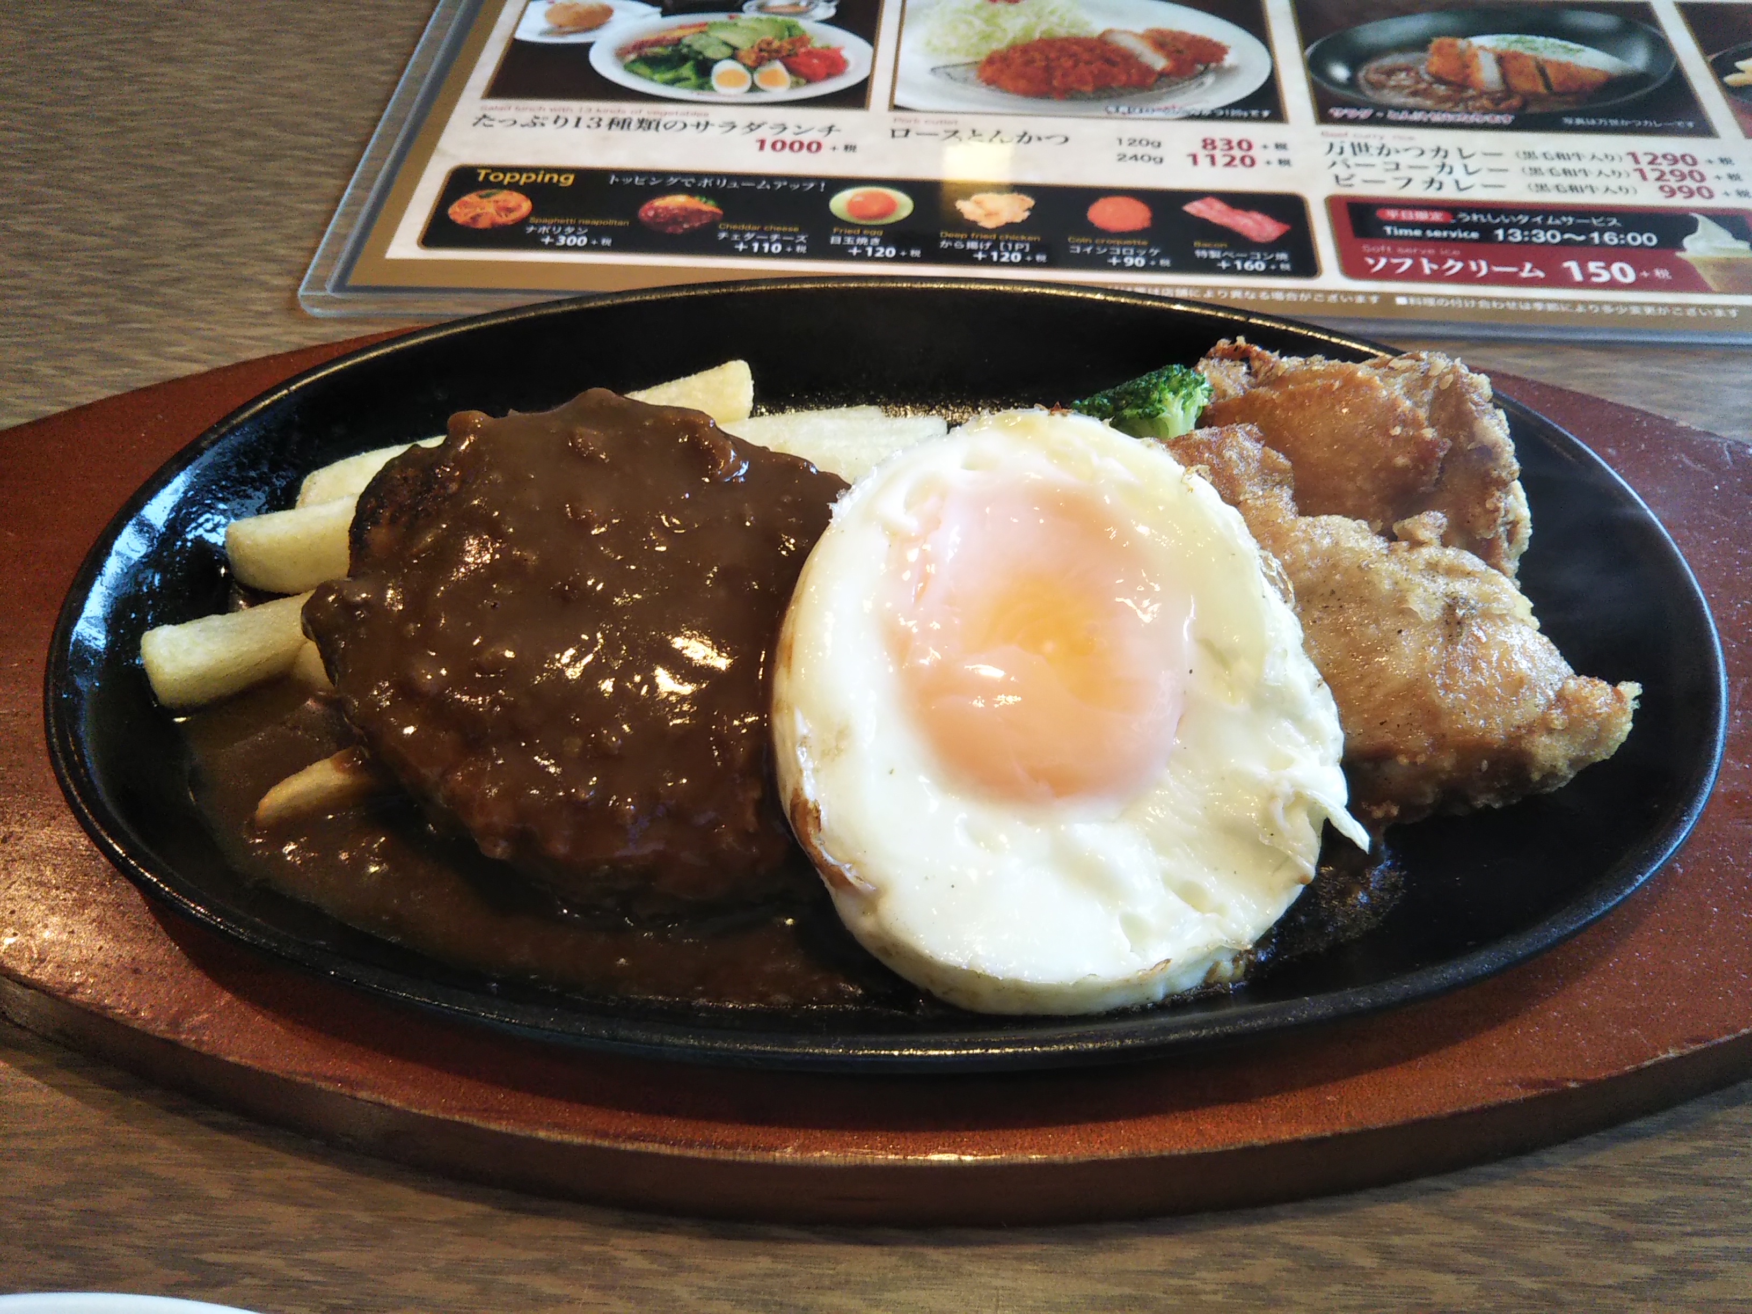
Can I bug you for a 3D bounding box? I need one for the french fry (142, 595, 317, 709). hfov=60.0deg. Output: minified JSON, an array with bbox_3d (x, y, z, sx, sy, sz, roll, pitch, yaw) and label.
[{"bbox_3d":[-0.093,-0.004,0.249,0.050,0.009,0.011,-15,52,-11],"label":"french fry"}]

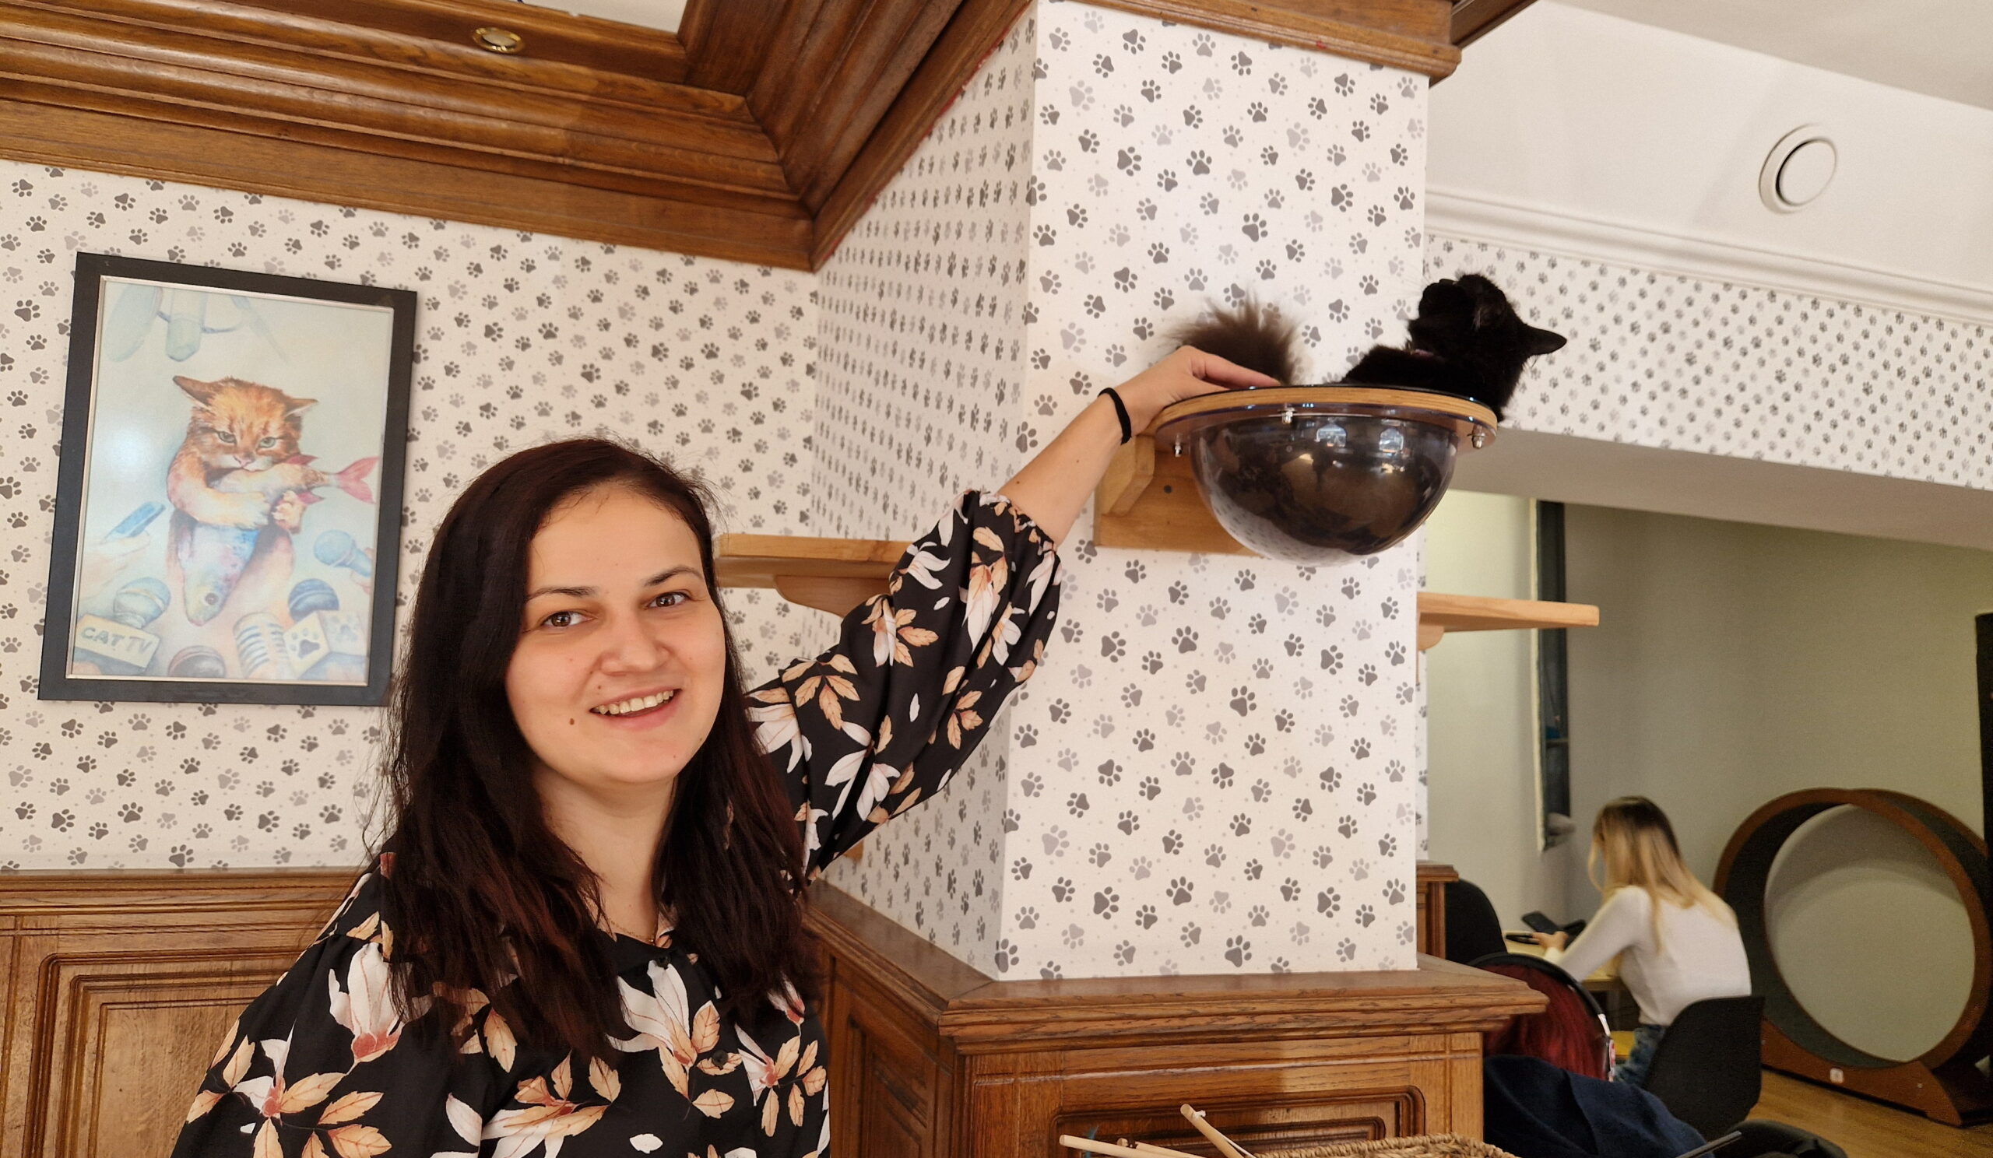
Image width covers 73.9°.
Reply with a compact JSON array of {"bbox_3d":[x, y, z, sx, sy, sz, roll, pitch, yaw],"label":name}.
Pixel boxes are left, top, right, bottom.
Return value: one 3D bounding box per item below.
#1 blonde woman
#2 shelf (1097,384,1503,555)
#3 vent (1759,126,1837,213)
[{"bbox_3d":[1.810,1.250,3.830,0.470,1.270,0.760,4,-6,-22],"label":"blonde woman"},{"bbox_3d":[0.310,-0.084,1.272,0.320,0.132,0.320,2,-5,0],"label":"shelf"},{"bbox_3d":[1.791,-0.901,2.928,0.200,0.200,0.042,4,28,-18],"label":"vent"}]

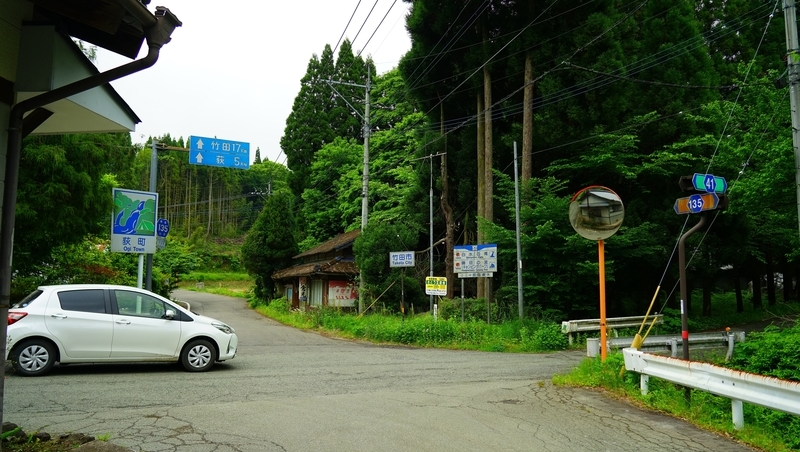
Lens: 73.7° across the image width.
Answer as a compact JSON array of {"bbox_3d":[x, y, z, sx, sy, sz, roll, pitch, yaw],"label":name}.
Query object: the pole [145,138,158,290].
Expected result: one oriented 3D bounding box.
[{"bbox_3d":[-7.393,0.213,15.840,0.160,5.730,0.160,0,-5,0],"label":"pole"}]

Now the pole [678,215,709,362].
[{"bbox_3d":[4.632,1.177,8.303,0.460,3.270,0.090,0,-5,0],"label":"pole"}]

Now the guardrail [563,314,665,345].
[{"bbox_3d":[7.014,3.362,17.416,4.850,0.750,0.230,3,-6,-31],"label":"guardrail"}]

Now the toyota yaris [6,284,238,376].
[{"bbox_3d":[-5.008,1.851,9.870,3.945,1.500,1.695,6,-7,-27],"label":"toyota yaris"}]

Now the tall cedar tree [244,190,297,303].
[{"bbox_3d":[-7.282,1.234,30.003,3.000,6.410,3.000,0,-5,0],"label":"tall cedar tree"}]

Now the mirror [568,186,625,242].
[{"bbox_3d":[3.683,-0.234,9.941,1.030,1.030,0.200,-3,1,34],"label":"mirror"}]

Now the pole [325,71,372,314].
[{"bbox_3d":[-2.523,-1.697,24.661,2.400,11.500,0.400,2,-6,-22],"label":"pole"}]

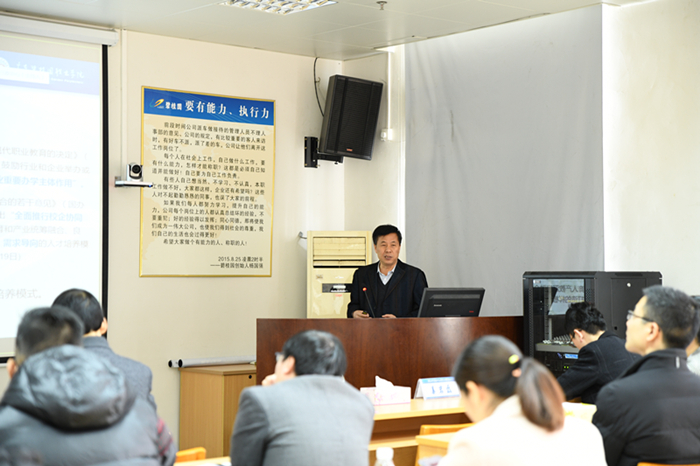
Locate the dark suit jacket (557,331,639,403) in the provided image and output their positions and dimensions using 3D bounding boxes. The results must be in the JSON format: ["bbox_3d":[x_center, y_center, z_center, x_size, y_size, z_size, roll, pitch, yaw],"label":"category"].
[{"bbox_3d":[1.342,0.812,7.200,0.460,0.600,0.480,-2,-3,44],"label":"dark suit jacket"}]

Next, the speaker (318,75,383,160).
[{"bbox_3d":[-0.033,-0.903,10.661,0.390,0.600,0.350,8,2,-23],"label":"speaker"}]

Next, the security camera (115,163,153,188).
[{"bbox_3d":[-1.543,-0.411,9.717,0.240,0.172,0.145,2,-3,-36],"label":"security camera"}]

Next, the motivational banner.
[{"bbox_3d":[-1.046,-0.360,10.258,1.210,1.390,0.030,2,-3,-41],"label":"motivational banner"}]

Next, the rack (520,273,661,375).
[{"bbox_3d":[1.539,0.961,8.654,0.630,1.420,0.600,2,-3,-39],"label":"rack"}]

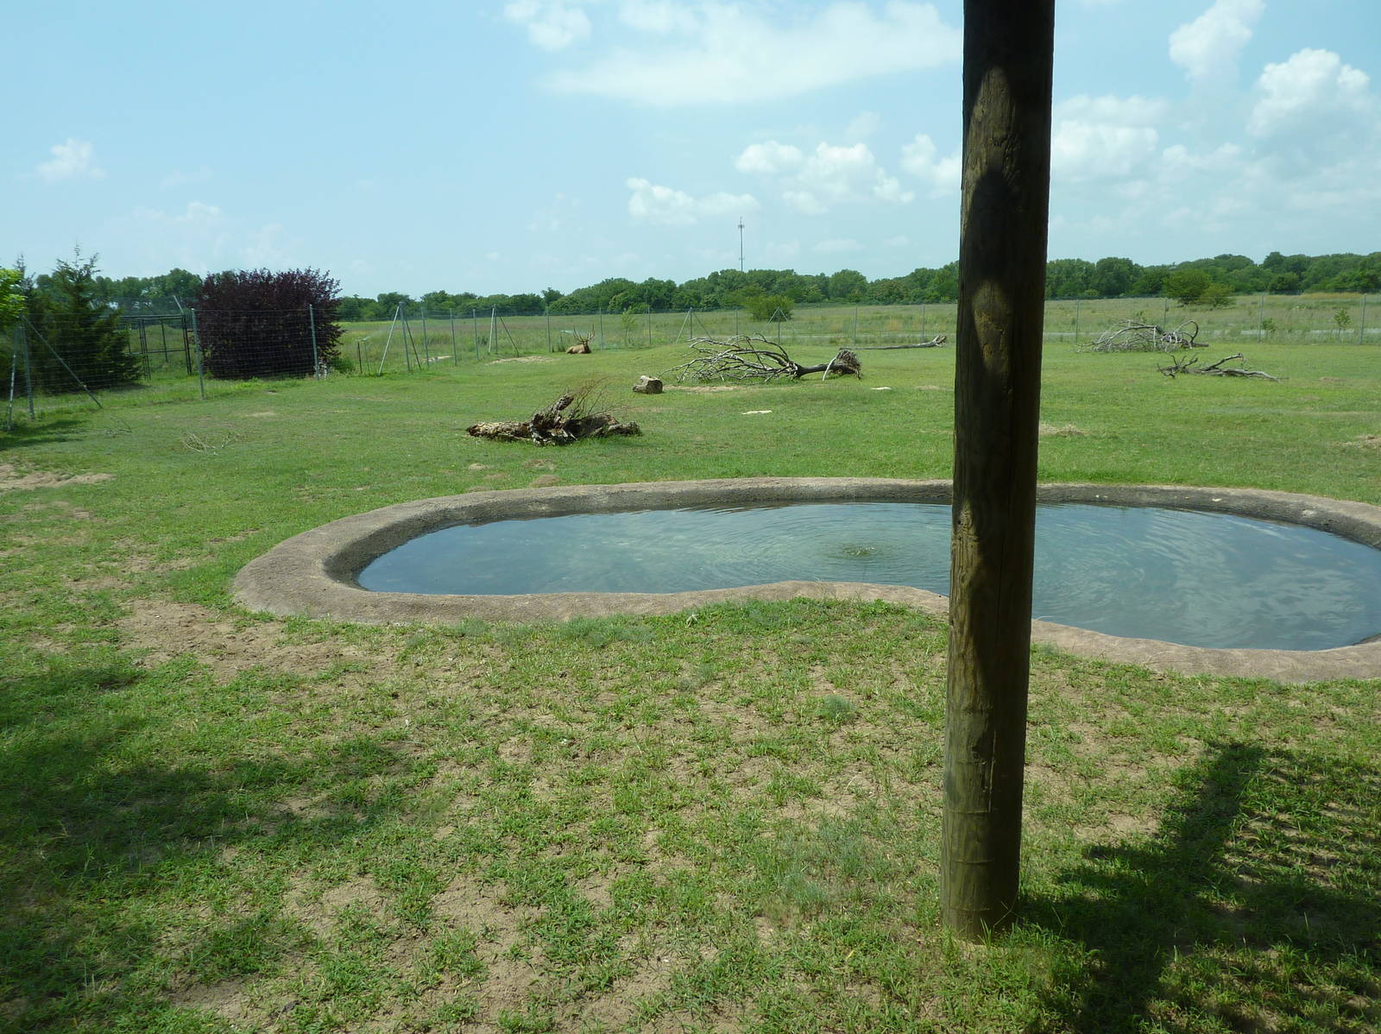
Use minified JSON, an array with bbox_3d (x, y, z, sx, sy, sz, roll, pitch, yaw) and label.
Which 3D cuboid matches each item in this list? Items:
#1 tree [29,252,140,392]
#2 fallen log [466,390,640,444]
[{"bbox_3d":[-18.492,-6.015,30.461,2.600,4.100,2.600,-9,14,-32],"label":"tree"},{"bbox_3d":[-2.044,-1.528,15.039,2.500,0.700,1.050,0,12,6],"label":"fallen log"}]

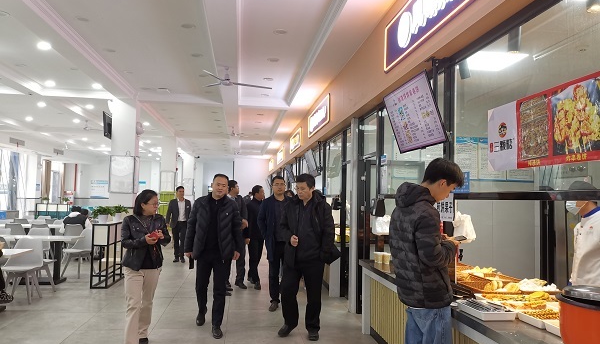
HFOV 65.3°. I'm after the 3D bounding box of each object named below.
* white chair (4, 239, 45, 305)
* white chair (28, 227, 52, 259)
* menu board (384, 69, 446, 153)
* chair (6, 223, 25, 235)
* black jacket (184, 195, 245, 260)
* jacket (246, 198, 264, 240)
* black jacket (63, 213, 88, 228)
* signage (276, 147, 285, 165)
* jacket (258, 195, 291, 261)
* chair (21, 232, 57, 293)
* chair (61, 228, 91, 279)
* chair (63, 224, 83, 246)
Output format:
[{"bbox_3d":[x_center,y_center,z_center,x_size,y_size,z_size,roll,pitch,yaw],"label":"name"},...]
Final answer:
[{"bbox_3d":[-3.773,1.350,6.381,0.480,0.820,0.550,2,-3,-7],"label":"white chair"},{"bbox_3d":[-4.711,1.427,8.266,0.460,0.820,0.520,2,-3,-10],"label":"white chair"},{"bbox_3d":[0.916,-0.442,3.744,0.050,0.530,0.940,-16,-1,-8],"label":"menu board"},{"bbox_3d":[-5.951,1.497,9.920,0.480,0.820,0.530,2,-3,-7],"label":"chair"},{"bbox_3d":[-0.919,0.597,5.030,0.650,0.700,0.340,2,-3,-10],"label":"black jacket"},{"bbox_3d":[-0.700,0.774,7.622,0.500,0.710,0.310,4,-4,-38],"label":"jacket"},{"bbox_3d":[-4.880,1.174,10.165,0.540,0.480,0.380,1,-3,8],"label":"black jacket"},{"bbox_3d":[-0.660,-0.528,16.298,0.080,0.430,2.400,2,-3,-7],"label":"signage"},{"bbox_3d":[-0.289,0.763,6.435,0.560,0.900,0.360,2,-3,-15],"label":"jacket"},{"bbox_3d":[-3.790,1.363,6.813,0.460,0.820,0.520,1,-3,-5],"label":"chair"},{"bbox_3d":[-3.913,1.450,8.407,0.460,0.820,0.520,0,-3,11],"label":"chair"},{"bbox_3d":[-4.795,1.532,10.097,0.480,0.820,0.530,2,-3,-7],"label":"chair"}]

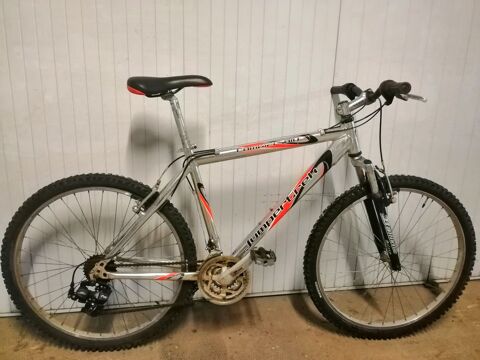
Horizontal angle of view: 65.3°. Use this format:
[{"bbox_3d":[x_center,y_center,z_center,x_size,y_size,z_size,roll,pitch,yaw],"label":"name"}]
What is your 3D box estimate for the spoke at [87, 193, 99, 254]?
[{"bbox_3d":[-0.494,0.159,1.264,0.003,0.250,0.003,-6,8,-5],"label":"spoke"}]

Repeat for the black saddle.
[{"bbox_3d":[-0.222,-0.298,1.205,0.270,0.080,0.152,0,12,-6],"label":"black saddle"}]

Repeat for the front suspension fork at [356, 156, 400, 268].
[{"bbox_3d":[0.487,0.118,1.365,0.095,0.450,0.150,-18,13,-2],"label":"front suspension fork"}]

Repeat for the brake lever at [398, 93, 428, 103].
[{"bbox_3d":[0.501,-0.233,1.076,0.042,0.028,0.115,0,12,-6],"label":"brake lever"}]

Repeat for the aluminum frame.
[{"bbox_3d":[-0.038,0.033,1.294,0.935,0.645,0.150,0,12,-6],"label":"aluminum frame"}]

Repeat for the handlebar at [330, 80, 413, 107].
[{"bbox_3d":[0.434,-0.292,1.273,0.100,0.078,0.595,0,12,-6],"label":"handlebar"}]

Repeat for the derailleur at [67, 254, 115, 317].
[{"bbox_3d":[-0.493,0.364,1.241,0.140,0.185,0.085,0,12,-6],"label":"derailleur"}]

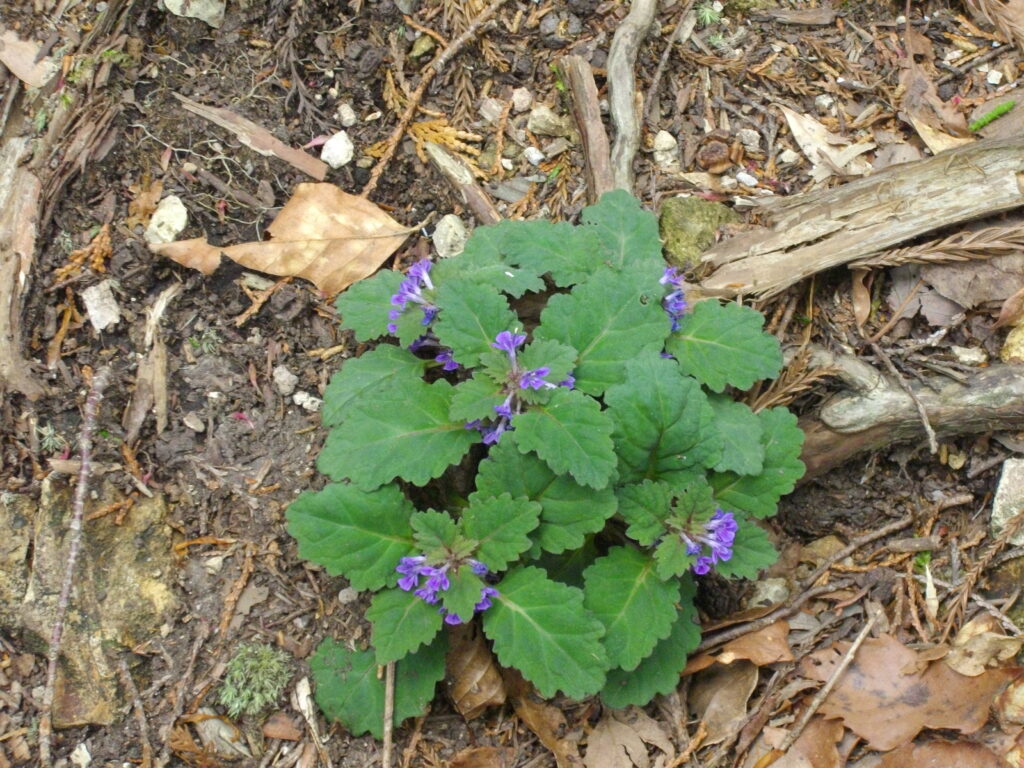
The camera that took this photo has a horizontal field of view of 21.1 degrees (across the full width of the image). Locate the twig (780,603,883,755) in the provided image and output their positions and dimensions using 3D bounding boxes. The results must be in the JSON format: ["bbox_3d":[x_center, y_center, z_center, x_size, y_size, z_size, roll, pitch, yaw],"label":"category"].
[{"bbox_3d":[0.097,0.091,0.844,0.003,0.004,0.054,30,66,14],"label":"twig"}]

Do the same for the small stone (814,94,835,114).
[{"bbox_3d":[0.108,-0.096,0.947,0.006,0.004,0.007,0,63,0],"label":"small stone"}]

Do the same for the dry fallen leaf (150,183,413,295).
[{"bbox_3d":[-0.076,-0.049,0.914,0.085,0.016,0.036,-4,63,-2],"label":"dry fallen leaf"}]

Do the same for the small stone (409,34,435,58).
[{"bbox_3d":[-0.031,-0.117,0.958,0.010,0.005,0.007,-36,68,-17],"label":"small stone"}]

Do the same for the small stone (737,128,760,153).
[{"bbox_3d":[0.097,-0.100,1.124,0.010,0.006,0.010,0,56,0],"label":"small stone"}]

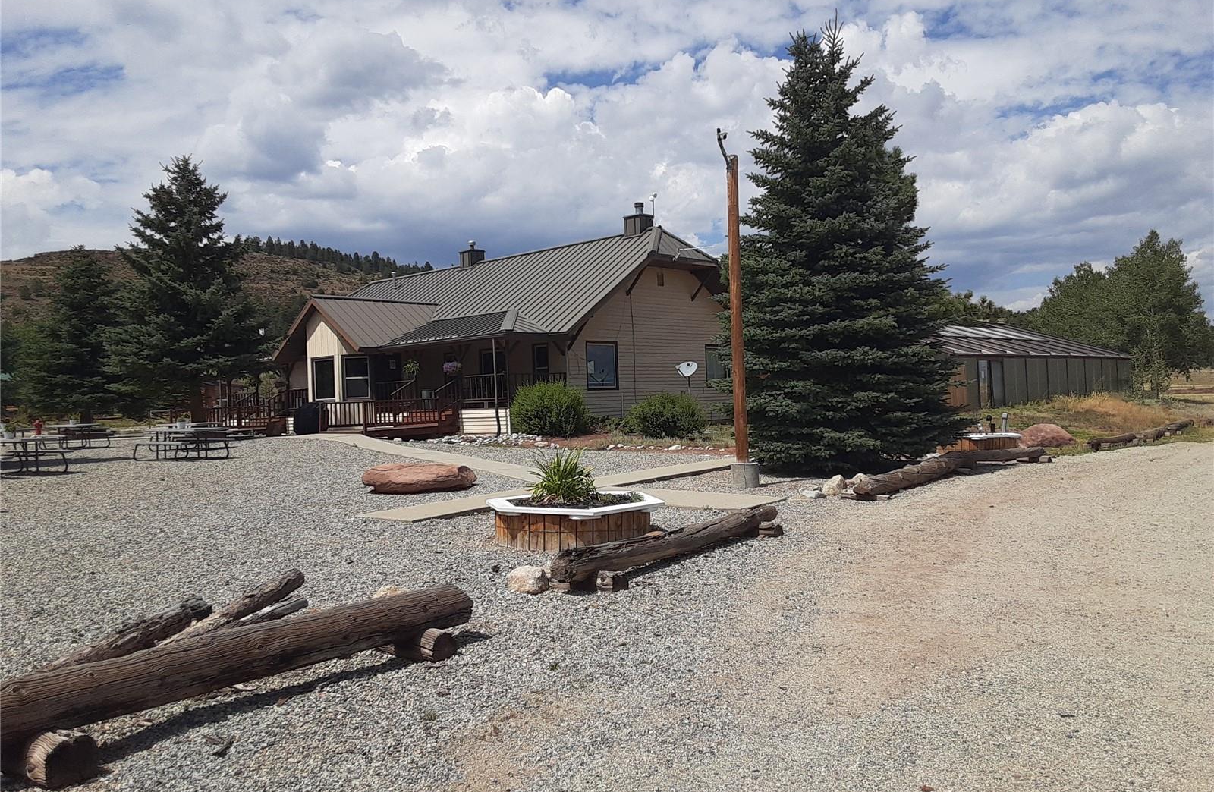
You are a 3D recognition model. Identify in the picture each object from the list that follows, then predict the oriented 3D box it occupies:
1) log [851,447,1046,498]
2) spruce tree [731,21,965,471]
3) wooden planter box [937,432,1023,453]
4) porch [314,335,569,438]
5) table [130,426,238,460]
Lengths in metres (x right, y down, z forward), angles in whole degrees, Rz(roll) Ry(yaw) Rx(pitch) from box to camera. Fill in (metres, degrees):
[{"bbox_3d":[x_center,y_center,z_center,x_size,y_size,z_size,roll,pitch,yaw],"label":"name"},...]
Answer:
[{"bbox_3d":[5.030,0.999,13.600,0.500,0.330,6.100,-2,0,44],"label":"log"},{"bbox_3d":[4.554,-2.981,18.221,4.500,8.550,4.400,-2,0,14],"label":"spruce tree"},{"bbox_3d":[7.710,1.004,19.591,1.800,0.410,1.700,-2,0,21],"label":"wooden planter box"},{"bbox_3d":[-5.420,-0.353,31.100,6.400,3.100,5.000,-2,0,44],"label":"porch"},{"bbox_3d":[-10.619,1.205,23.795,2.380,0.770,1.500,-3,-1,36],"label":"table"}]

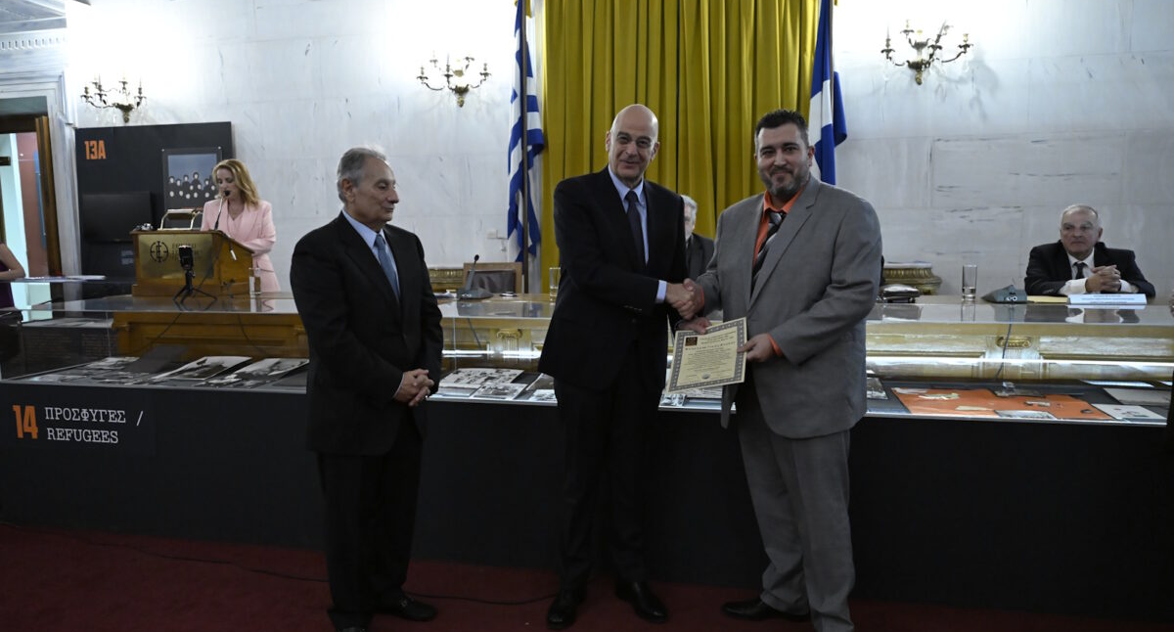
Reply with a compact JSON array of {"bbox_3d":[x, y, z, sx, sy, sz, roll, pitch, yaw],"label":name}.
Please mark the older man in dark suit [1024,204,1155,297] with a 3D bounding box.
[{"bbox_3d":[2.504,0.085,3.923,0.600,1.260,0.750,1,5,12],"label":"older man in dark suit"}]

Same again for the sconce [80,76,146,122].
[{"bbox_3d":[-3.785,-1.724,6.263,0.520,0.365,0.280,1,5,12],"label":"sconce"}]

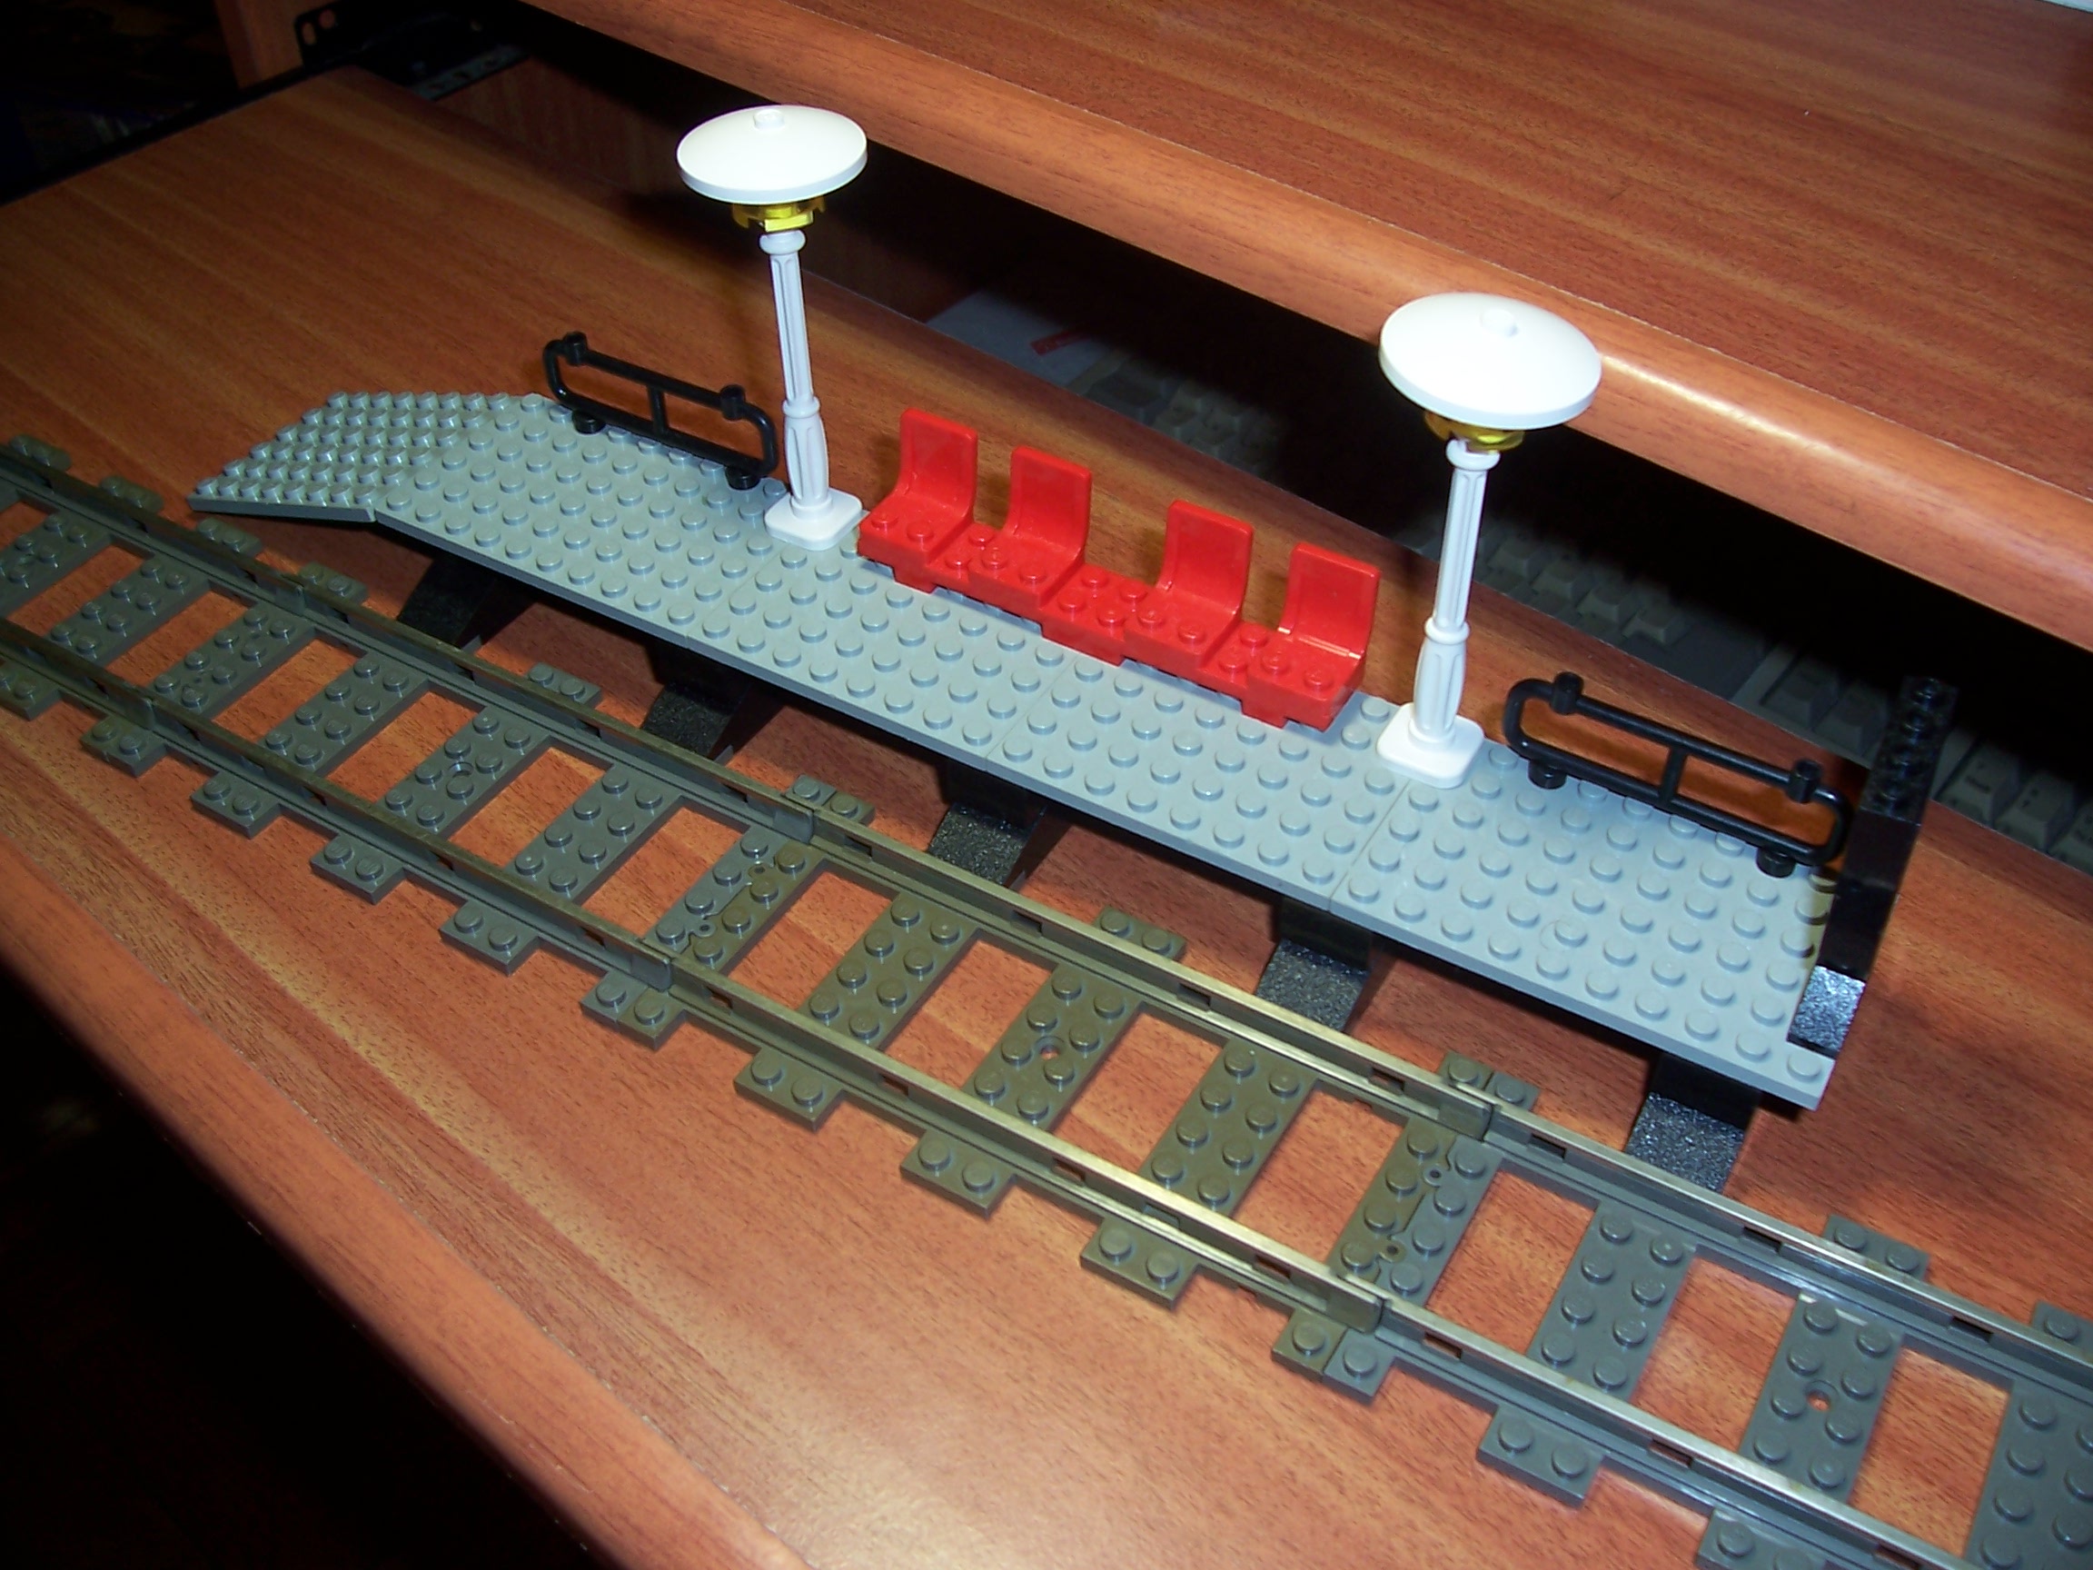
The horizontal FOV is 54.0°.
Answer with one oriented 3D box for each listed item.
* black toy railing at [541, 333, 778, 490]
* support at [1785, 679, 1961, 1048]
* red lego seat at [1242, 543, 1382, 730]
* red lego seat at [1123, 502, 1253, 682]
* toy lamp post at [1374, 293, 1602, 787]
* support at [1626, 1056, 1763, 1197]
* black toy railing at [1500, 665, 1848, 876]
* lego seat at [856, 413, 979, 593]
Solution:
[{"bbox_3d":[-0.077,-0.074,0.409,0.059,0.021,0.006,22,48,22],"label":"black toy railing"},{"bbox_3d":[0.122,0.013,0.301,0.008,0.043,0.040,22,48,22],"label":"support"},{"bbox_3d":[0.045,-0.025,0.350,0.016,0.025,0.016,22,48,22],"label":"red lego seat"},{"bbox_3d":[0.024,-0.034,0.359,0.016,0.025,0.016,22,48,22],"label":"red lego seat"},{"bbox_3d":[0.065,-0.036,0.322,0.032,0.085,0.032,0,43,0],"label":"toy lamp post"},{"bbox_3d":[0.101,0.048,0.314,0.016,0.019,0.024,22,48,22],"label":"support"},{"bbox_3d":[0.101,-0.001,0.332,0.059,0.021,0.006,22,48,22],"label":"black toy railing"},{"bbox_3d":[-0.024,-0.053,0.379,0.016,0.025,0.016,22,48,22],"label":"lego seat"}]

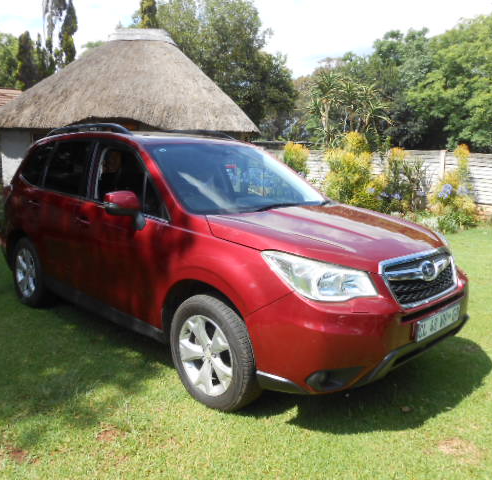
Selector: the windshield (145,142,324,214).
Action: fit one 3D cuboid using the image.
[{"bbox_3d":[-0.080,-0.529,3.684,1.440,0.200,0.880,-7,44,-44],"label":"windshield"}]

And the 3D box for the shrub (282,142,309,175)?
[{"bbox_3d":[1.405,-1.811,13.950,0.800,2.000,0.800,2,9,0],"label":"shrub"}]

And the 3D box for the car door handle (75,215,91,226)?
[{"bbox_3d":[-1.230,-0.143,3.604,0.055,0.045,0.205,-7,12,-44],"label":"car door handle"}]

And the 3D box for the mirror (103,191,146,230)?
[{"bbox_3d":[-0.801,-0.198,3.121,0.180,0.220,0.250,10,13,44],"label":"mirror"}]

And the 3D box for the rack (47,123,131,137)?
[{"bbox_3d":[-1.410,-0.961,4.201,1.500,0.100,0.060,10,13,44],"label":"rack"}]

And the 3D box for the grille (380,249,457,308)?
[{"bbox_3d":[1.023,0.193,2.715,0.140,0.250,0.770,10,13,44],"label":"grille"}]

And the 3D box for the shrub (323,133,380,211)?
[{"bbox_3d":[2.823,-1.724,13.076,1.500,2.350,1.400,2,9,0],"label":"shrub"}]

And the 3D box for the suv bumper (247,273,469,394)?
[{"bbox_3d":[0.842,0.457,2.865,1.770,0.510,0.620,-7,12,-44],"label":"suv bumper"}]

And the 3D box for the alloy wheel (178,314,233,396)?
[{"bbox_3d":[-0.176,0.650,2.792,0.180,0.470,0.470,-7,12,-44],"label":"alloy wheel"}]

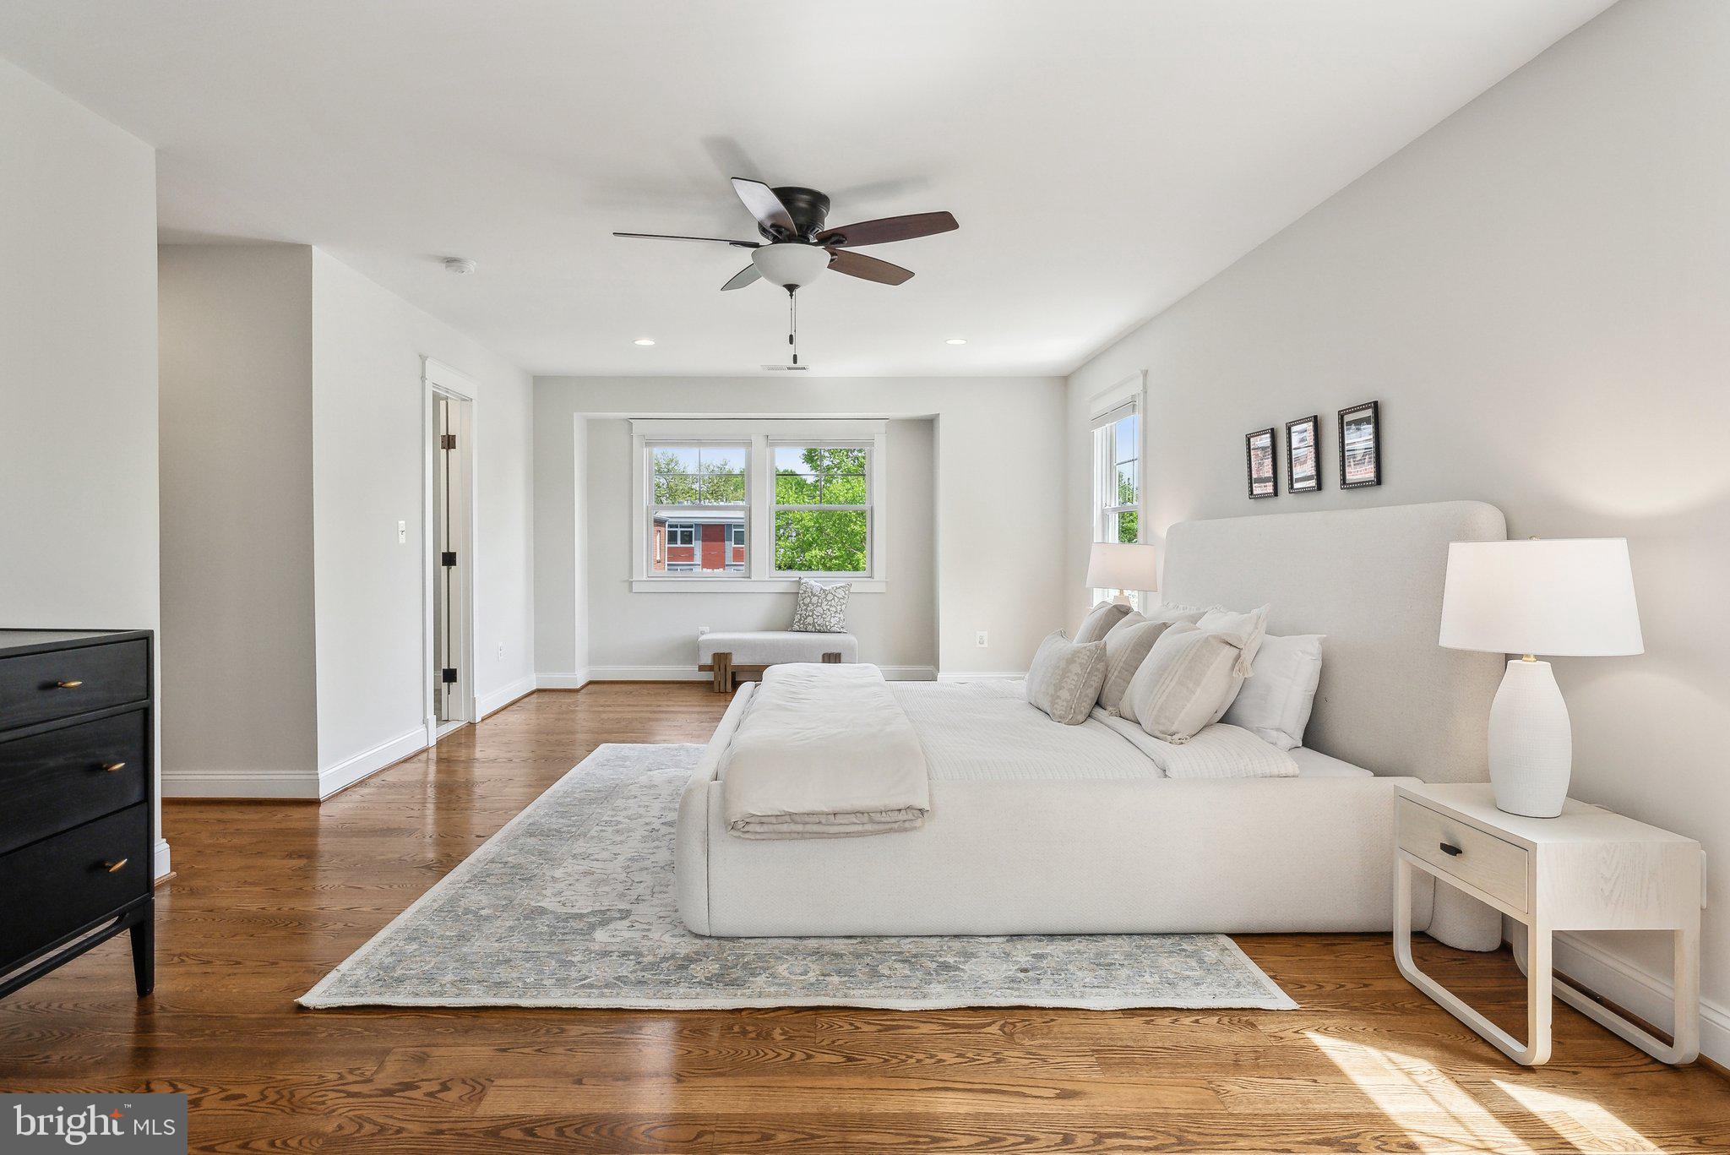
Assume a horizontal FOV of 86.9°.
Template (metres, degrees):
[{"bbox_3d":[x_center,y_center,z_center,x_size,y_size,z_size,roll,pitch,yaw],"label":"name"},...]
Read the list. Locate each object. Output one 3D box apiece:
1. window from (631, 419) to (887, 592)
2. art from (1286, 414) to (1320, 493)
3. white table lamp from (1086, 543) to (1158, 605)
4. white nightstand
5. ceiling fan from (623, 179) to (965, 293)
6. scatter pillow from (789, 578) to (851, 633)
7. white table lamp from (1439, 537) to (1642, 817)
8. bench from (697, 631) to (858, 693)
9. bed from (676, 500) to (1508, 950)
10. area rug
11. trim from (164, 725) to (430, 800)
[{"bbox_3d":[-0.885,-0.603,7.660,2.160,1.450,0.110,0,2,-2],"label":"window"},{"bbox_3d":[1.774,-0.492,3.690,0.025,0.295,0.220,0,2,-2],"label":"art"},{"bbox_3d":[1.525,0.125,5.400,0.405,0.685,0.405,0,2,-2],"label":"white table lamp"},{"bbox_3d":[1.672,0.832,2.287,0.370,0.495,0.500,0,2,-2],"label":"white nightstand"},{"bbox_3d":[-0.281,-1.274,3.550,1.310,0.380,1.310,0,2,-2],"label":"ceiling fan"},{"bbox_3d":[-0.370,0.218,7.470,0.460,0.460,0.140,0,-13,-2],"label":"scatter pillow"},{"bbox_3d":[1.659,0.243,2.280,0.405,0.685,0.405,0,2,-2],"label":"white table lamp"},{"bbox_3d":[-0.688,0.669,7.330,1.250,0.440,0.460,0,2,-2],"label":"bench"},{"bbox_3d":[0.586,0.382,3.705,2.410,1.285,2.200,0,2,-2],"label":"bed"},{"bbox_3d":[-0.193,1.017,3.775,2.490,0.012,2.970,0,2,-1],"label":"area rug"},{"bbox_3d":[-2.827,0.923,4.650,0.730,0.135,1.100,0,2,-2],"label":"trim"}]

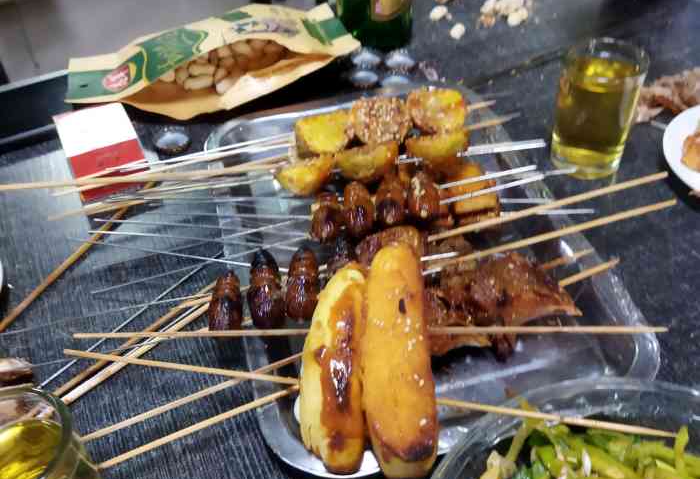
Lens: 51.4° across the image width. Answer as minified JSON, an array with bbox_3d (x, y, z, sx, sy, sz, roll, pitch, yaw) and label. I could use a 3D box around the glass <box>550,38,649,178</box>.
[{"bbox_3d":[0.179,-0.094,0.531,0.057,0.086,0.057,-2,44,2],"label":"glass"}]

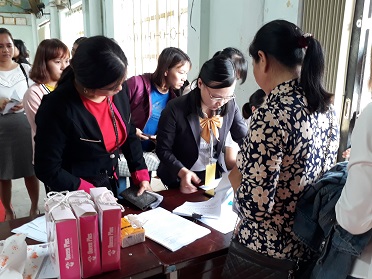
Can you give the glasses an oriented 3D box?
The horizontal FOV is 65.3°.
[{"bbox_3d":[0.162,-0.252,1.550,0.140,0.045,0.140,0,39,-33],"label":"glasses"}]

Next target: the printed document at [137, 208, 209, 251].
[{"bbox_3d":[-0.080,0.332,1.123,0.297,0.012,0.210,10,13,42],"label":"printed document"}]

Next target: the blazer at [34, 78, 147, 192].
[{"bbox_3d":[-0.455,-0.025,1.410,0.480,0.550,0.390,-6,12,-35],"label":"blazer"}]

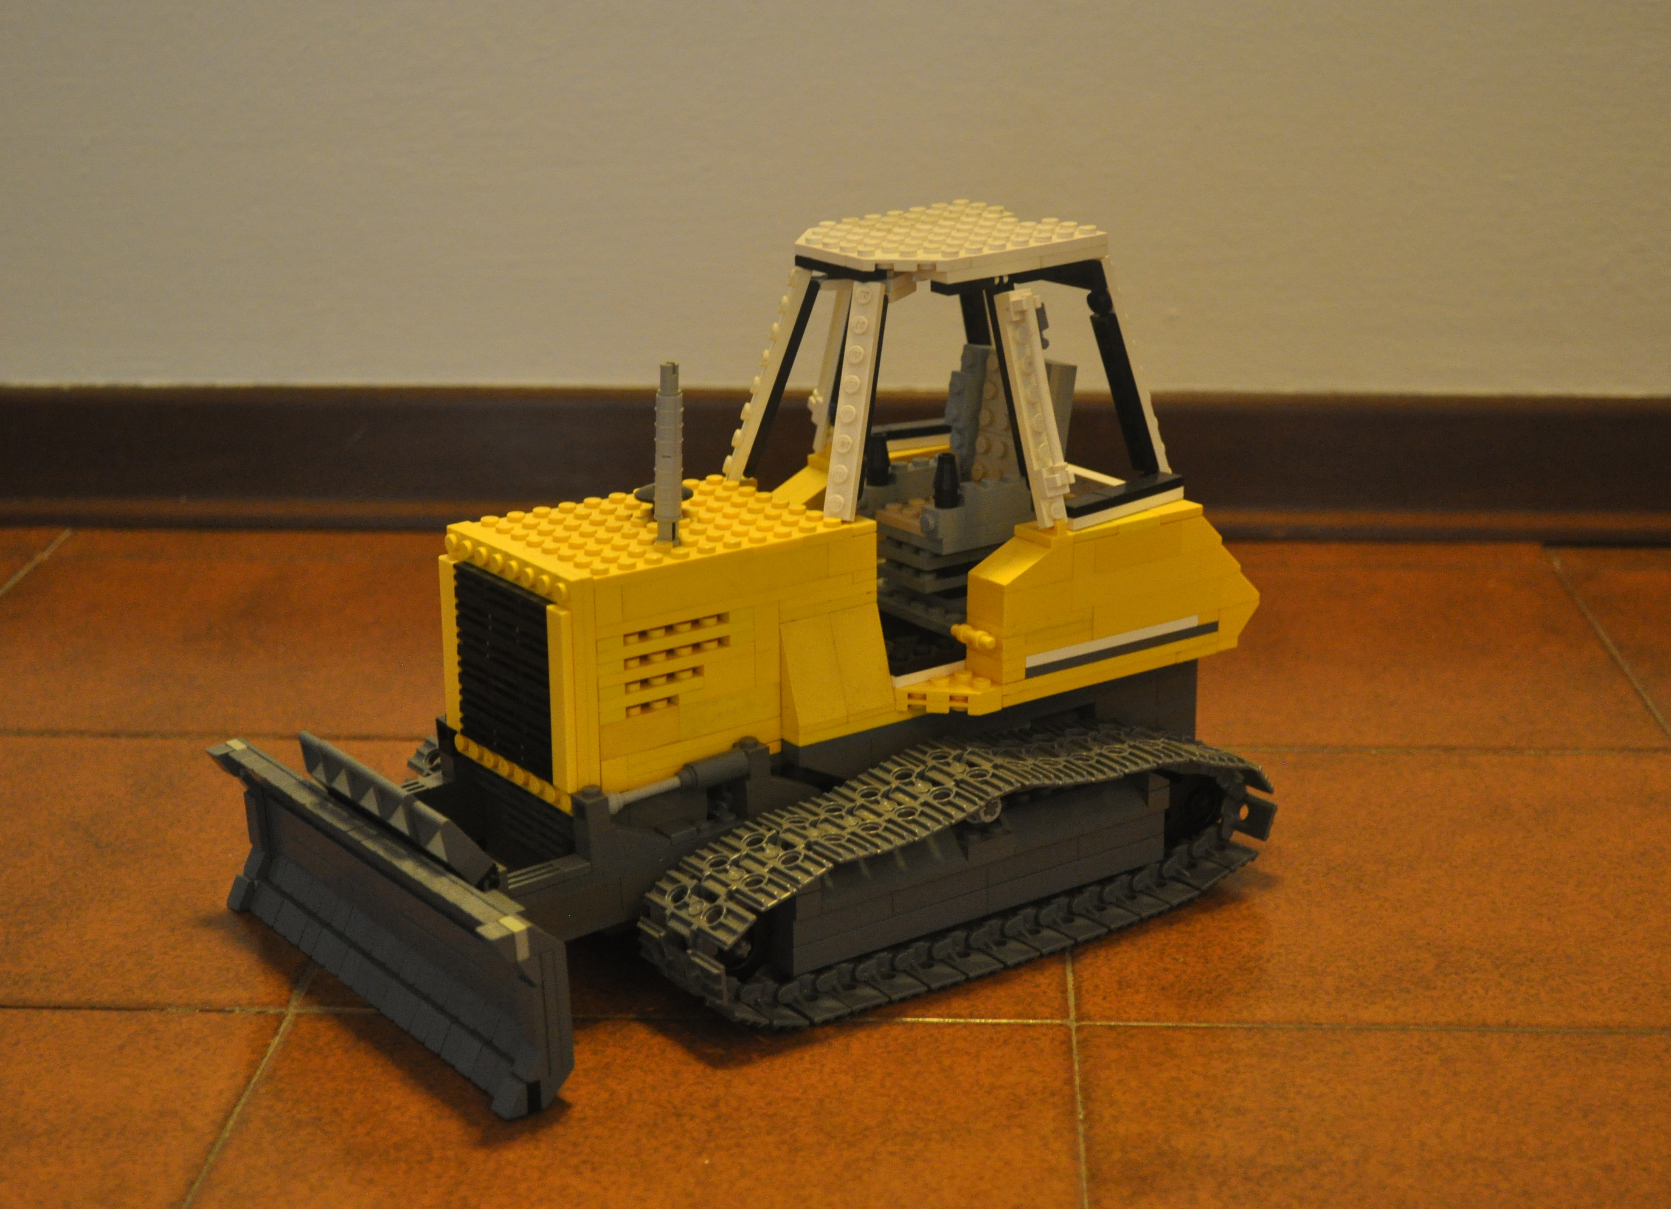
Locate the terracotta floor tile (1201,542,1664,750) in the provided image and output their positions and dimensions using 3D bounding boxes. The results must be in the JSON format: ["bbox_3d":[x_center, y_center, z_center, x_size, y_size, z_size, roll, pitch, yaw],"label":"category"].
[{"bbox_3d":[0.177,0.019,0.945,0.198,0.010,0.208,0,18,3],"label":"terracotta floor tile"}]

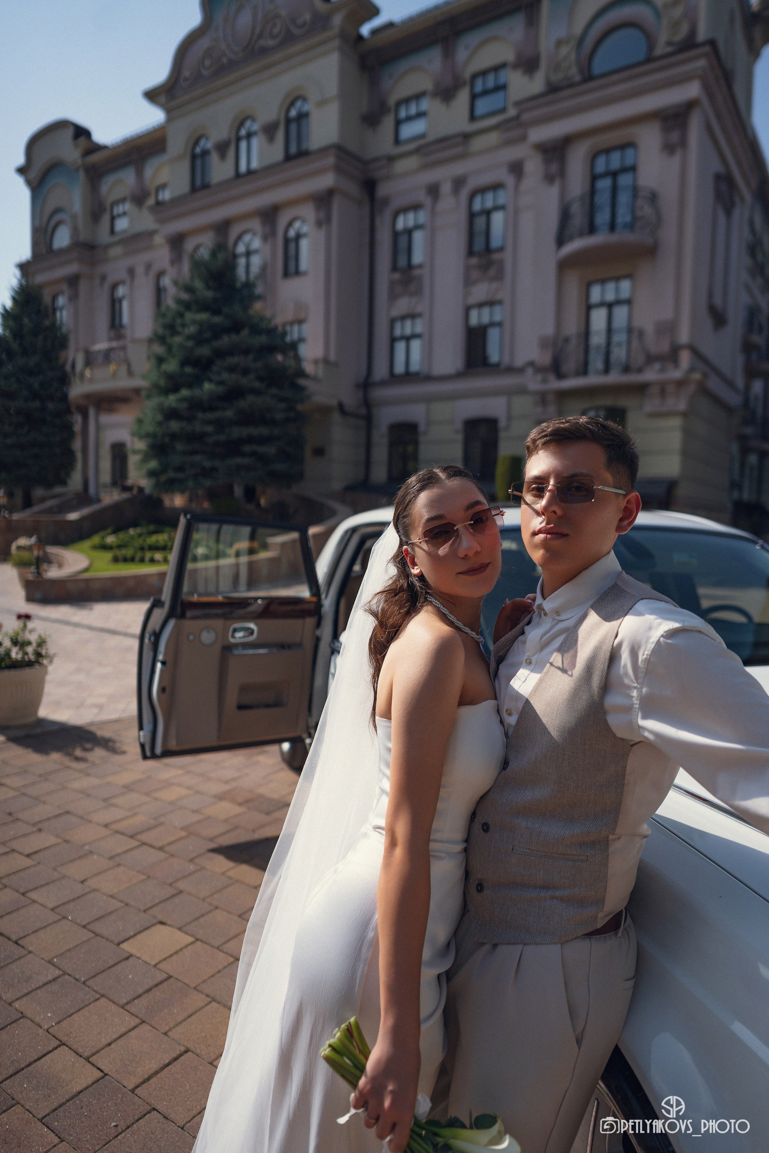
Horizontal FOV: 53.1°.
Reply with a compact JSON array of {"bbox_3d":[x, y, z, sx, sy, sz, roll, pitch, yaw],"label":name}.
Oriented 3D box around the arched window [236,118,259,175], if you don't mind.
[{"bbox_3d":[-4.745,-14.883,26.612,1.078,1.936,0.200,3,4,34],"label":"arched window"}]

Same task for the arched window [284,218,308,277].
[{"bbox_3d":[-2.923,-10.958,25.583,1.038,1.876,0.200,3,4,34],"label":"arched window"}]

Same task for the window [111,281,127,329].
[{"bbox_3d":[-11.134,-11.406,32.382,1.120,1.840,0.220,3,4,34],"label":"window"}]

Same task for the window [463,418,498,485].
[{"bbox_3d":[2.932,-3.745,23.246,1.140,1.950,0.220,3,4,34],"label":"window"}]

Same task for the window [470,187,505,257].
[{"bbox_3d":[3.099,-10.712,23.146,1.235,1.960,0.200,3,4,34],"label":"window"}]

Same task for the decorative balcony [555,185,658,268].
[{"bbox_3d":[5.737,-9.178,20.036,2.800,1.500,1.200,3,4,34],"label":"decorative balcony"}]

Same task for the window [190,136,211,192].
[{"bbox_3d":[-6.614,-14.983,27.870,1.078,1.916,0.200,3,4,34],"label":"window"}]

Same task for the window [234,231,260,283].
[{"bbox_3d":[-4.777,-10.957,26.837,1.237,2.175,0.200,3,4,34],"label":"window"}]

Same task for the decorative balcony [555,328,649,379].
[{"bbox_3d":[5.808,-5.922,20.427,2.650,1.120,0.700,3,4,34],"label":"decorative balcony"}]

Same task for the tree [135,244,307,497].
[{"bbox_3d":[-4.100,-5.100,19.300,4.300,6.500,4.300,1,3,0],"label":"tree"}]

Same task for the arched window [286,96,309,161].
[{"bbox_3d":[-2.852,-14.771,25.337,1.058,1.936,0.200,3,4,34],"label":"arched window"}]

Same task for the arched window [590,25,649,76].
[{"bbox_3d":[6.203,-13.890,20.302,1.680,1.220,0.220,3,4,34],"label":"arched window"}]

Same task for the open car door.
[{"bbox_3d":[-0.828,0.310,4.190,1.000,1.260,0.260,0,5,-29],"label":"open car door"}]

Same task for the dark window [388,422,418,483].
[{"bbox_3d":[0.613,-4.082,25.169,1.171,1.896,0.200,3,4,34],"label":"dark window"}]

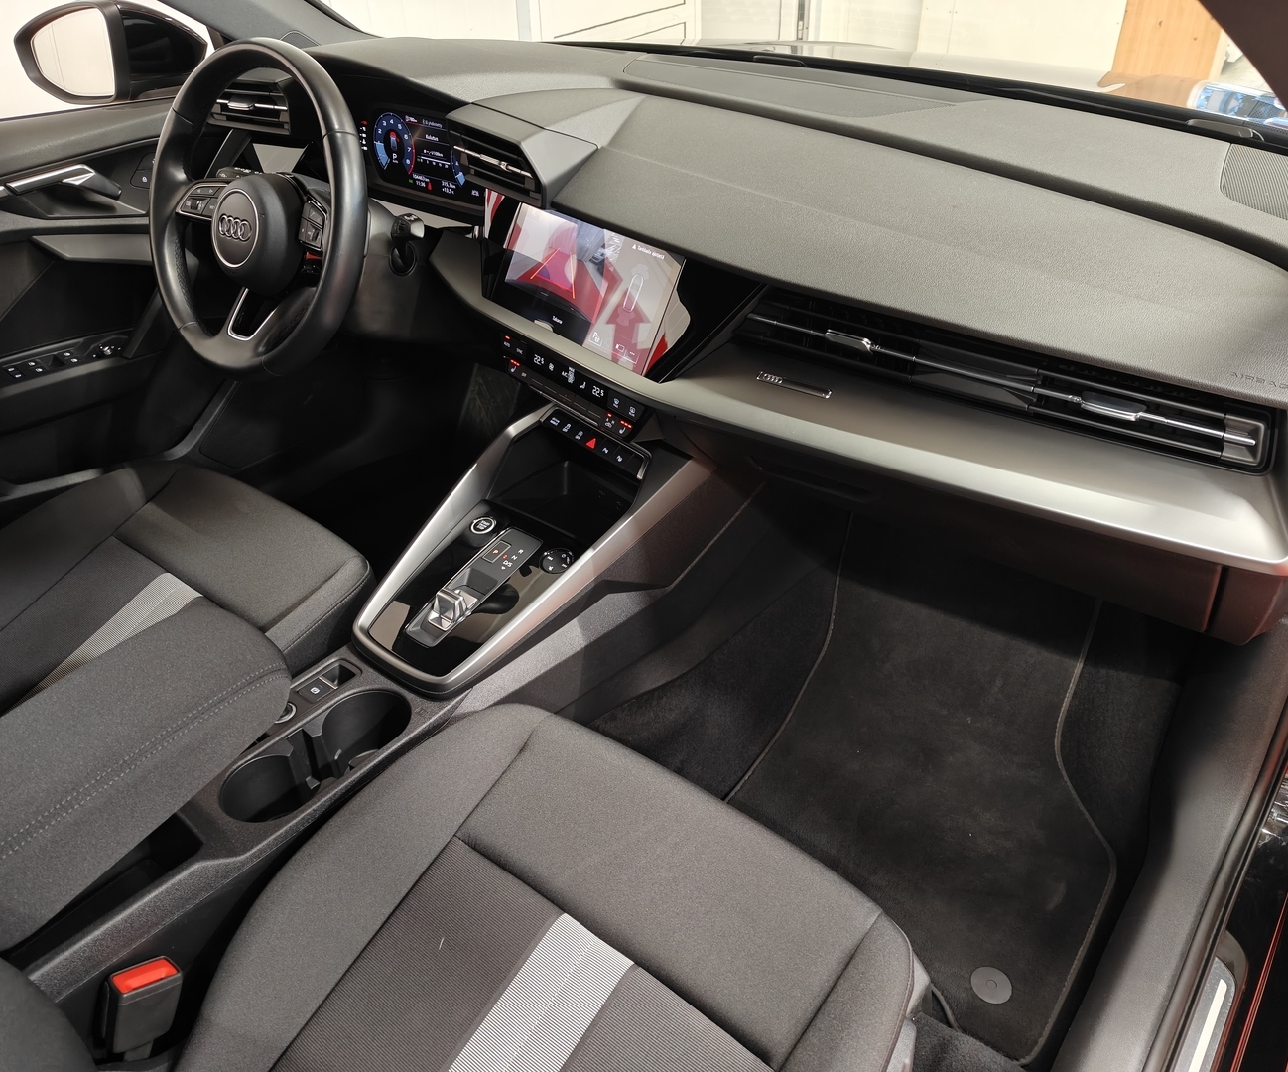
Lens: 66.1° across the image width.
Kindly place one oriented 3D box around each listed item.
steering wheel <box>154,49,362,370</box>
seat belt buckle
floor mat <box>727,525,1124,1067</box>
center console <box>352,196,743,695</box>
[{"bbox_3d":[-0.440,-0.366,1.131,0.370,0.365,0.100,21,17,30],"label":"steering wheel"},{"bbox_3d":[-0.383,0.356,0.745,0.028,0.063,0.045,24,14,35],"label":"seat belt buckle"},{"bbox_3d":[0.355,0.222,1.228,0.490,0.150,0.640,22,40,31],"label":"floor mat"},{"bbox_3d":[-0.136,-0.092,1.076,0.310,0.420,0.440,22,40,31],"label":"center console"}]

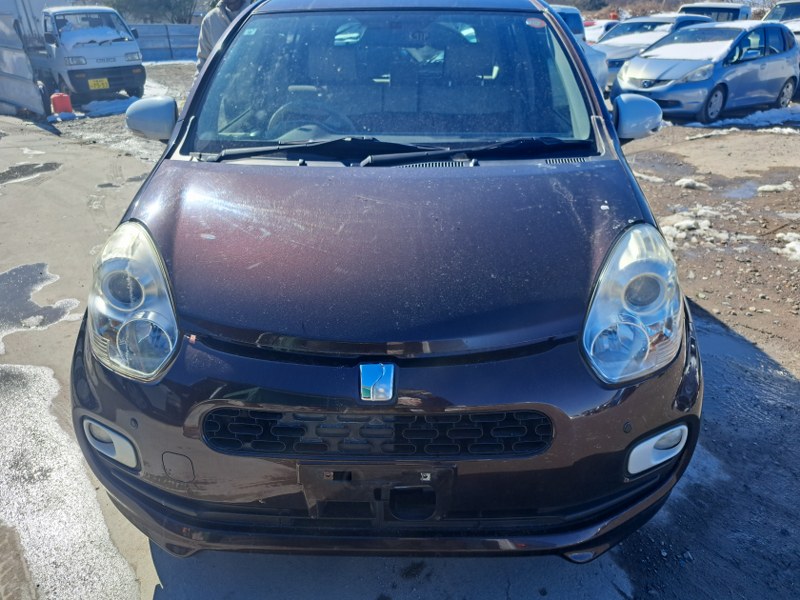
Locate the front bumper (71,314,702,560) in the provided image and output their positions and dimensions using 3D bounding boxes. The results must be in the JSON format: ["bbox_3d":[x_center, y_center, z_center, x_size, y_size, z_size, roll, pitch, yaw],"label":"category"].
[{"bbox_3d":[-0.042,0.311,1.359,1.630,0.540,0.440,0,25,2],"label":"front bumper"}]

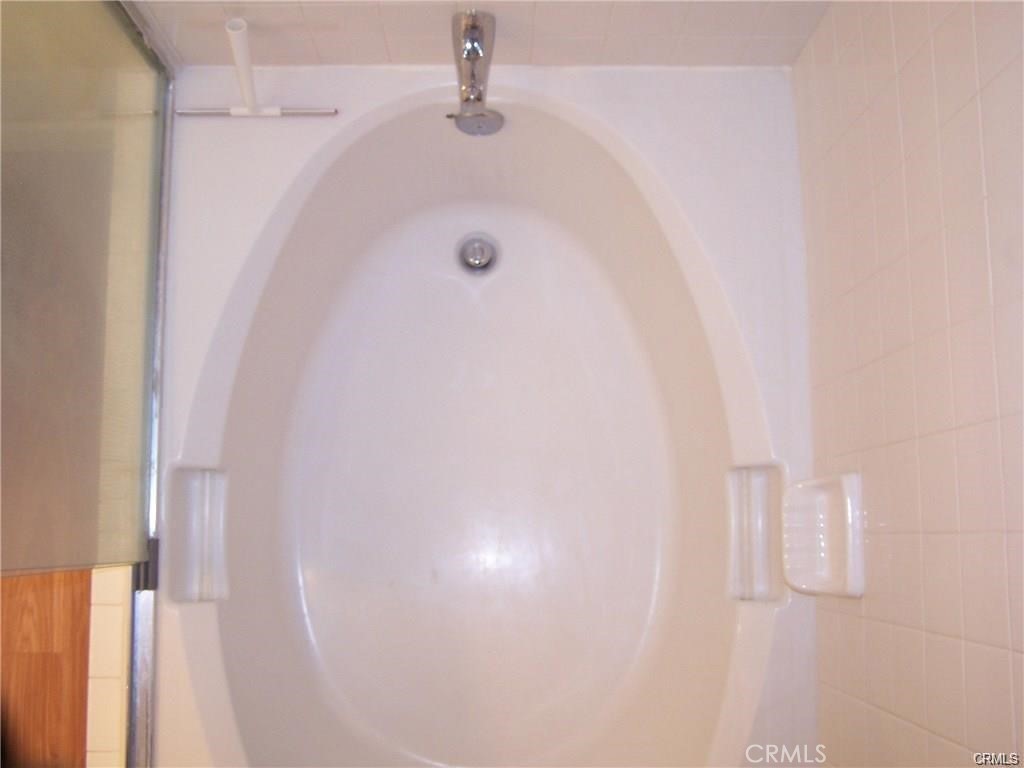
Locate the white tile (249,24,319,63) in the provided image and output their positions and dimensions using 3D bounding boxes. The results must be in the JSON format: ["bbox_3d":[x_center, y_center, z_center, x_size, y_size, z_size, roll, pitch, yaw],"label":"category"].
[{"bbox_3d":[-0.355,-0.511,1.806,0.108,0.108,0.010,0,83,-1],"label":"white tile"}]

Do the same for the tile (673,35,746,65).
[{"bbox_3d":[0.302,-0.514,1.820,0.108,0.108,0.010,0,83,-1],"label":"tile"}]

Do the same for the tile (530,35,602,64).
[{"bbox_3d":[0.083,-0.513,1.815,0.108,0.108,0.010,0,83,-1],"label":"tile"}]

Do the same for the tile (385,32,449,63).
[{"bbox_3d":[-0.136,-0.512,1.810,0.108,0.108,0.010,0,83,-1],"label":"tile"}]

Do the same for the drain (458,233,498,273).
[{"bbox_3d":[-0.064,-0.242,2.199,0.075,0.025,0.075,0,83,-1],"label":"drain"}]

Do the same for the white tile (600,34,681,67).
[{"bbox_3d":[0.193,-0.514,1.817,0.108,0.108,0.010,0,83,-1],"label":"white tile"}]

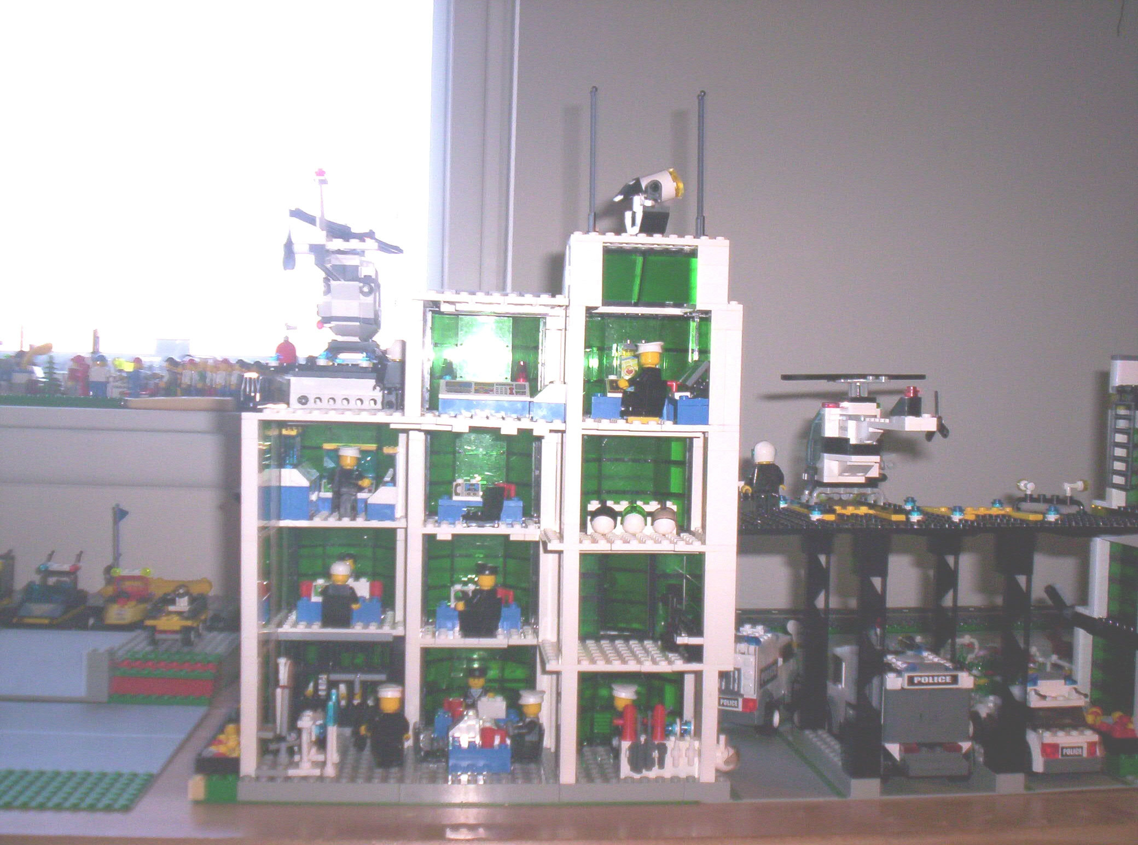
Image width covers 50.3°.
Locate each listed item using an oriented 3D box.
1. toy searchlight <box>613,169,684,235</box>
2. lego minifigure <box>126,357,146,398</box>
[{"bbox_3d":[0.041,-0.114,0.627,0.037,0.035,0.019,1,1,-5],"label":"toy searchlight"},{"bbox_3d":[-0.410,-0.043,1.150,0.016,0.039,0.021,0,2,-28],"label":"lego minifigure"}]

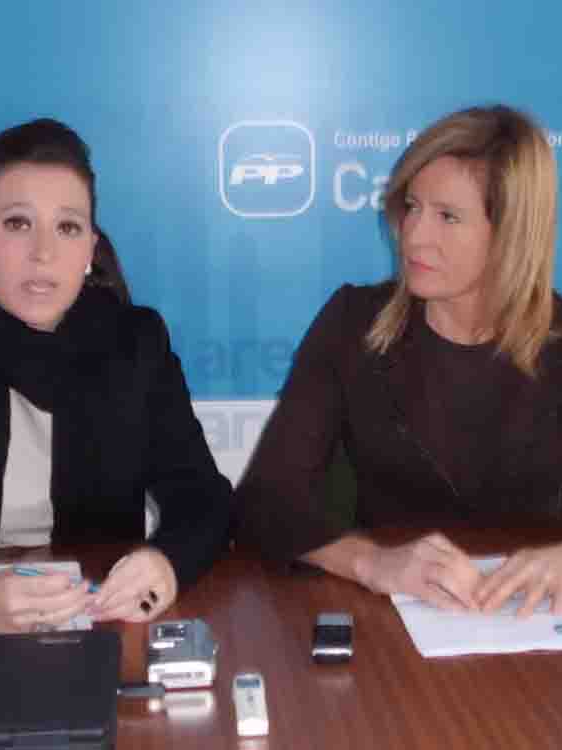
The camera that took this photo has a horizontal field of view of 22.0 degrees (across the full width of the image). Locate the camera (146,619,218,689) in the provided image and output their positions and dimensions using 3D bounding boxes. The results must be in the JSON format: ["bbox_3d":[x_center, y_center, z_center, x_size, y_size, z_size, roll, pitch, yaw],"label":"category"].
[{"bbox_3d":[-0.095,0.264,1.372,0.061,0.026,0.112,-1,10,-6],"label":"camera"}]

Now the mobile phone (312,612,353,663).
[{"bbox_3d":[0.053,0.259,1.426,0.041,0.015,0.102,0,10,3],"label":"mobile phone"}]

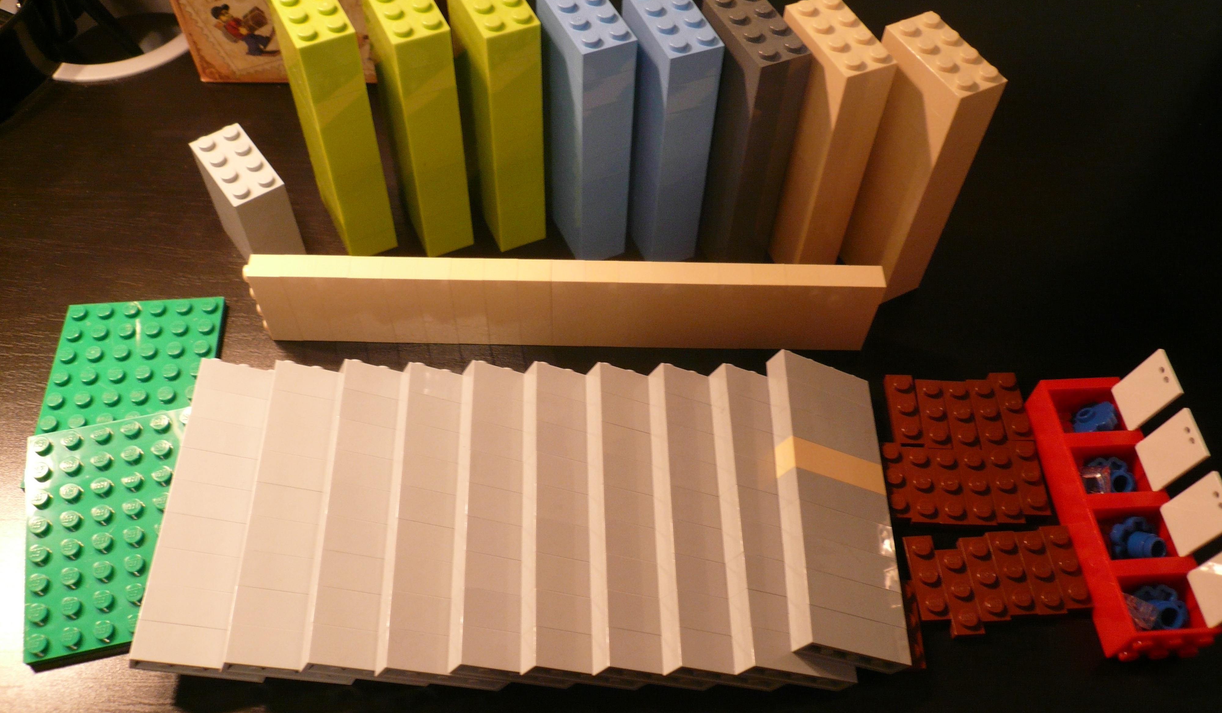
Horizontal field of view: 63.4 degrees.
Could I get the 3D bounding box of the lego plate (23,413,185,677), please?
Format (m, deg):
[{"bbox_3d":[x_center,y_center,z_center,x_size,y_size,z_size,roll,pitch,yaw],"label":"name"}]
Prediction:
[{"bbox_3d":[-0.132,0.046,0.267,0.048,0.005,0.064,-11,61,-9],"label":"lego plate"}]

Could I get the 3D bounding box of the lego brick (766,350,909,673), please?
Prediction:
[{"bbox_3d":[0.061,0.039,0.272,0.032,0.008,0.088,19,51,-23],"label":"lego brick"}]

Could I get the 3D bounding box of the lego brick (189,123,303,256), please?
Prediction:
[{"bbox_3d":[-0.114,-0.048,0.314,0.016,0.040,0.032,-31,62,-21],"label":"lego brick"}]

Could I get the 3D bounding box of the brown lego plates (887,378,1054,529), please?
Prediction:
[{"bbox_3d":[0.102,0.026,0.292,0.048,0.005,0.052,2,55,-1],"label":"brown lego plates"}]

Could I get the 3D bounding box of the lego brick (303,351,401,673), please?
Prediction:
[{"bbox_3d":[-0.060,0.041,0.265,0.032,0.008,0.088,16,51,-25],"label":"lego brick"}]

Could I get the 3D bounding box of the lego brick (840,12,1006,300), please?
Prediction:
[{"bbox_3d":[0.088,-0.057,0.298,0.016,0.088,0.032,-23,59,-17],"label":"lego brick"}]

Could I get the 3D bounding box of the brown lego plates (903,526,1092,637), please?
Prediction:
[{"bbox_3d":[0.106,0.061,0.269,0.048,0.005,0.030,-2,56,-3],"label":"brown lego plates"}]

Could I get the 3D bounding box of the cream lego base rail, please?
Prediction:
[{"bbox_3d":[-0.013,-0.016,0.300,0.184,0.032,0.008,1,55,-2],"label":"cream lego base rail"}]

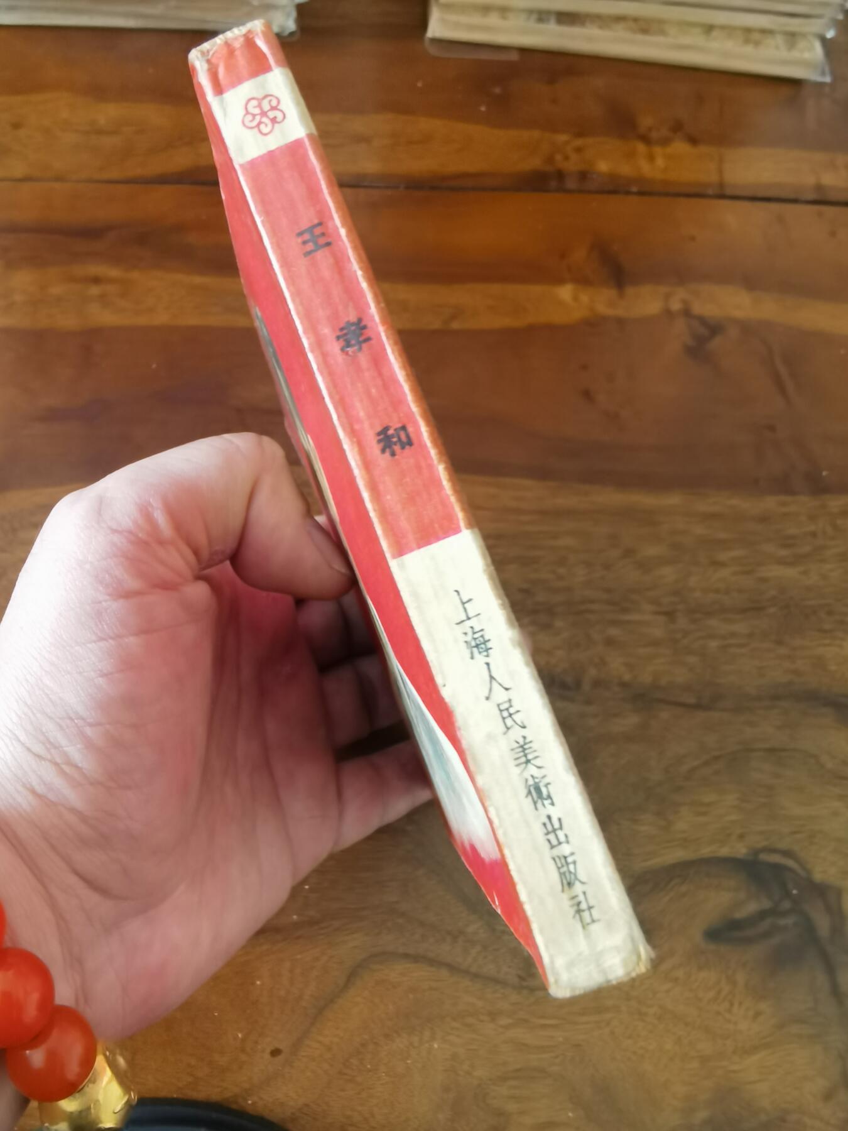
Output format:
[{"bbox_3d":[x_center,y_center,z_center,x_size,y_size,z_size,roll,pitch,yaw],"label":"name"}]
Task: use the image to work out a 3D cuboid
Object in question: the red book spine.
[{"bbox_3d":[-0.006,0.001,0.153,0.011,0.128,0.105,-21,82,-6],"label":"red book spine"}]

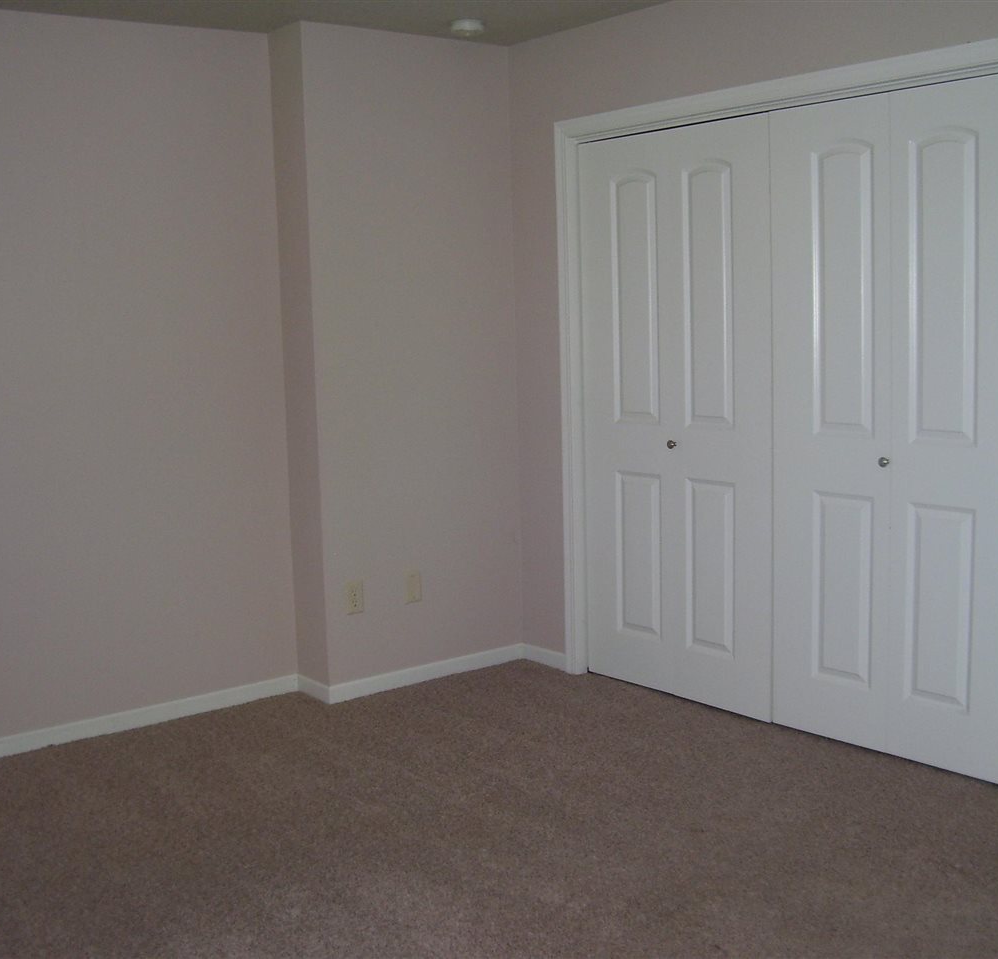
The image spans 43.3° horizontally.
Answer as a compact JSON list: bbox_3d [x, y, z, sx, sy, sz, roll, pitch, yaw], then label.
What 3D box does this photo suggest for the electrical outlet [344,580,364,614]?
[{"bbox_3d":[-0.524,0.428,4.571,0.074,0.119,0.020,-7,9,-39],"label":"electrical outlet"}]

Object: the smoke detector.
[{"bbox_3d":[-0.111,-1.596,4.423,0.130,0.050,0.130,-2,7,0],"label":"smoke detector"}]

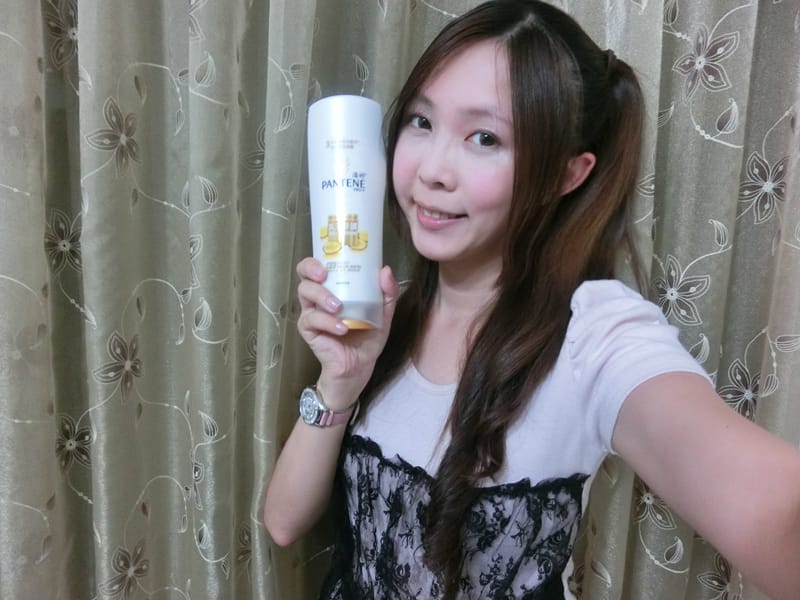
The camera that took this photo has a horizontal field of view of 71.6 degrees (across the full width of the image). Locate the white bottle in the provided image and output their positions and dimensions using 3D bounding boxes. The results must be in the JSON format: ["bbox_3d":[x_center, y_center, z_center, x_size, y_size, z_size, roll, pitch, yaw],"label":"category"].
[{"bbox_3d":[-0.046,-0.074,0.490,0.069,0.197,0.046,-1,0,5],"label":"white bottle"}]

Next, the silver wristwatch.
[{"bbox_3d":[-0.064,0.098,0.517,0.047,0.035,0.052,4,25,-38],"label":"silver wristwatch"}]

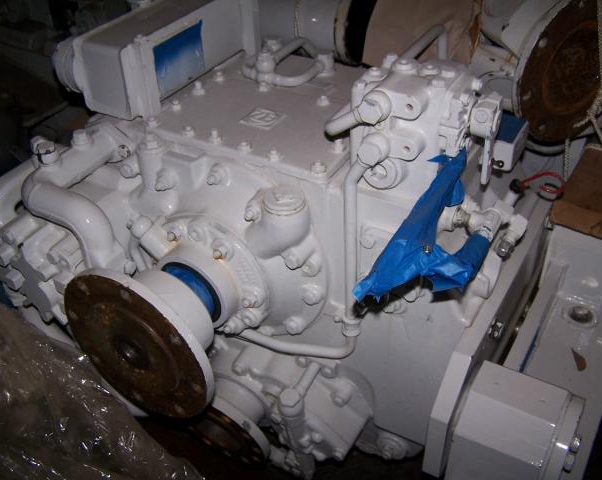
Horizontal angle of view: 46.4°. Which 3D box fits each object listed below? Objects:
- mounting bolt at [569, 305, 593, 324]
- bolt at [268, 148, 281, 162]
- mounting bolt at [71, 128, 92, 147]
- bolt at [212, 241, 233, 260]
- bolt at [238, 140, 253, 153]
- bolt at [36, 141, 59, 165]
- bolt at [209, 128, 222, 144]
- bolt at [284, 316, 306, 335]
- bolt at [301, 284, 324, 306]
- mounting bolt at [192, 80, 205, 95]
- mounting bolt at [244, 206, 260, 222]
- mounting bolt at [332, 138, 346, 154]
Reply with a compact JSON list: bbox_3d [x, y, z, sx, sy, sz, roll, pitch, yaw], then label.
[{"bbox_3d":[0.499,0.133,1.250,0.041,0.015,0.040,18,42,25],"label":"mounting bolt"},{"bbox_3d":[-0.039,-0.123,1.027,0.020,0.016,0.020,19,43,26],"label":"bolt"},{"bbox_3d":[-0.358,-0.165,1.145,0.027,0.020,0.027,19,43,26],"label":"mounting bolt"},{"bbox_3d":[-0.117,0.016,1.048,0.027,0.027,0.024,19,43,26],"label":"bolt"},{"bbox_3d":[-0.092,-0.155,1.165,0.021,0.013,0.021,18,42,25],"label":"bolt"},{"bbox_3d":[-0.440,-0.151,1.220,0.034,0.029,0.033,18,42,25],"label":"bolt"},{"bbox_3d":[-0.143,-0.173,1.180,0.019,0.019,0.019,18,42,25],"label":"bolt"},{"bbox_3d":[-0.011,0.142,1.167,0.030,0.030,0.018,19,43,26],"label":"bolt"},{"bbox_3d":[0.019,0.093,1.180,0.030,0.030,0.018,18,42,25],"label":"bolt"},{"bbox_3d":[-0.194,-0.289,1.335,0.022,0.020,0.022,18,42,25],"label":"mounting bolt"},{"bbox_3d":[-0.080,-0.042,1.145,0.021,0.021,0.020,18,42,25],"label":"mounting bolt"},{"bbox_3d":[0.055,-0.138,1.039,0.020,0.016,0.020,19,43,26],"label":"mounting bolt"}]

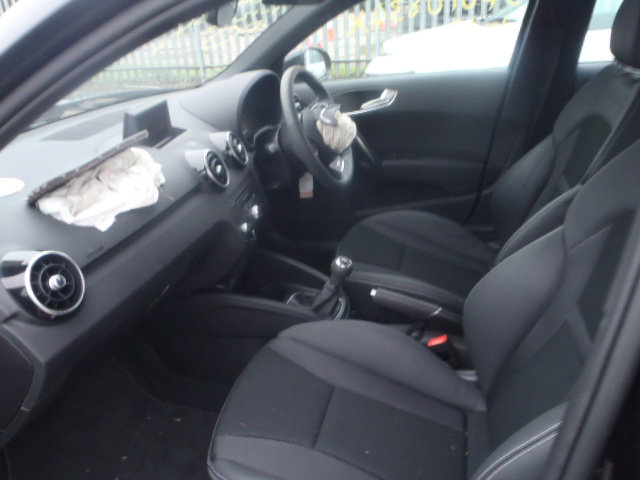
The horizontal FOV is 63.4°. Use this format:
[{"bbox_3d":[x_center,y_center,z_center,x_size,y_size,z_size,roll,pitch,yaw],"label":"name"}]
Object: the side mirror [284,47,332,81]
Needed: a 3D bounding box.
[{"bbox_3d":[-0.044,-0.642,1.902,0.125,0.135,0.200,6,24,23],"label":"side mirror"}]

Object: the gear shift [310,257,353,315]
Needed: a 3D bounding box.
[{"bbox_3d":[0.030,0.110,1.257,0.110,0.160,0.080,2,23,15],"label":"gear shift"}]

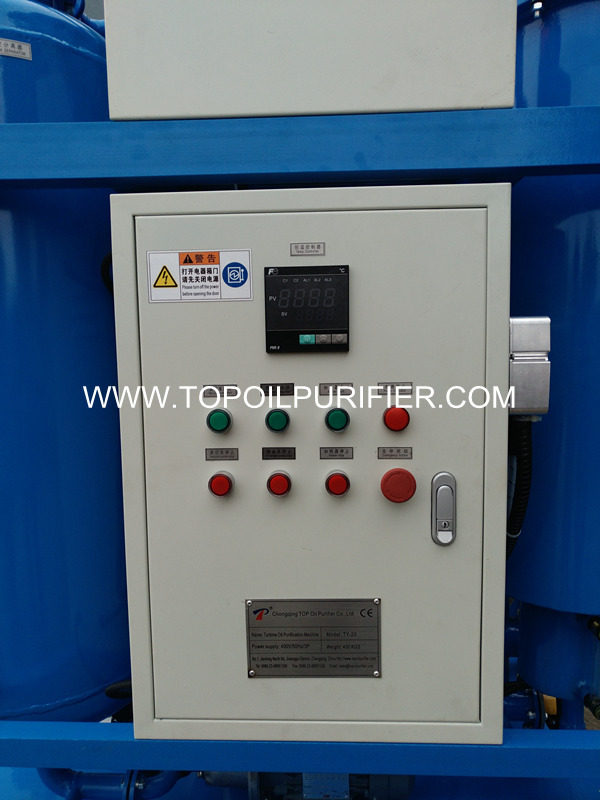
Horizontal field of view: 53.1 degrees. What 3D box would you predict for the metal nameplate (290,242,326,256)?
[{"bbox_3d":[0.009,-0.173,0.687,0.040,0.015,0.002,-1,5,3],"label":"metal nameplate"}]

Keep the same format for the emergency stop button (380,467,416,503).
[{"bbox_3d":[0.113,0.097,0.692,0.040,0.040,0.030,-1,5,3],"label":"emergency stop button"}]

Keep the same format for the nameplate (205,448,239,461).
[{"bbox_3d":[-0.093,0.065,0.714,0.040,0.015,0.002,-1,5,3],"label":"nameplate"}]

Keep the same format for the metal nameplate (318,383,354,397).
[{"bbox_3d":[0.042,-0.012,0.698,0.040,0.015,0.002,-1,5,3],"label":"metal nameplate"}]

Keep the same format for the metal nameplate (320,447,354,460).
[{"bbox_3d":[0.043,0.063,0.708,0.040,0.015,0.002,-1,5,3],"label":"metal nameplate"}]

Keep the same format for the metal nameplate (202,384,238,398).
[{"bbox_3d":[-0.093,-0.011,0.704,0.040,0.015,0.002,-1,5,3],"label":"metal nameplate"}]

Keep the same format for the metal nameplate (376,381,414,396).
[{"bbox_3d":[0.110,-0.013,0.695,0.040,0.015,0.002,-1,5,3],"label":"metal nameplate"}]

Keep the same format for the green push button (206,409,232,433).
[{"bbox_3d":[-0.094,0.024,0.702,0.029,0.029,0.015,-1,5,3],"label":"green push button"}]

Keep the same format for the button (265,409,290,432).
[{"bbox_3d":[-0.026,0.024,0.701,0.029,0.029,0.014,-1,5,3],"label":"button"}]

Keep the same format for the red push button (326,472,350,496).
[{"bbox_3d":[0.045,0.098,0.703,0.029,0.029,0.015,-1,5,3],"label":"red push button"}]

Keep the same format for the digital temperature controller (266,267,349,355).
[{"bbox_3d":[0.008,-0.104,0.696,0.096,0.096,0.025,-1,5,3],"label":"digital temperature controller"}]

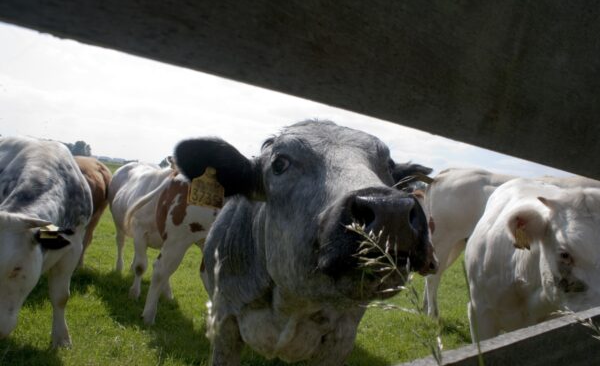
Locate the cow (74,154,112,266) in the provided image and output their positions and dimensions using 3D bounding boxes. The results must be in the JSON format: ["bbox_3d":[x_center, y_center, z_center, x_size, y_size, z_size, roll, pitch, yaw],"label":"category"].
[{"bbox_3d":[-3.080,0.265,5.000,2.000,1.270,0.560,4,1,2],"label":"cow"}]

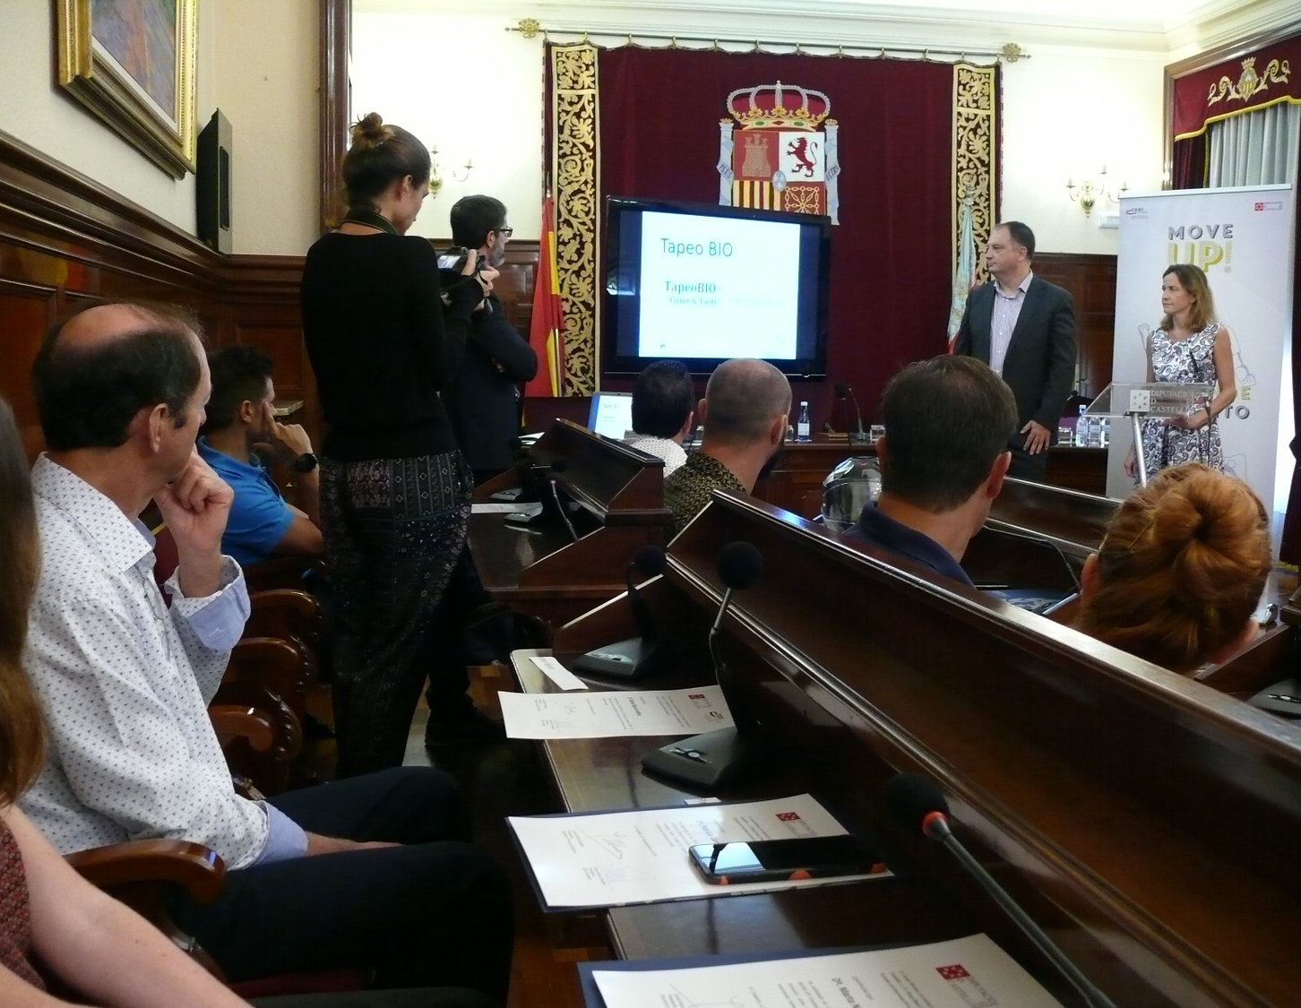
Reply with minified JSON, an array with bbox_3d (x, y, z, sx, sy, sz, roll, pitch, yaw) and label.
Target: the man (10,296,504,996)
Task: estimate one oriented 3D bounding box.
[{"bbox_3d":[-0.495,0.381,1.780,0.680,1.270,0.520,-1,6,-19],"label":"man"}]

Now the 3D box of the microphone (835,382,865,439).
[{"bbox_3d":[1.087,-0.505,7.382,0.180,0.300,0.150,6,8,40],"label":"microphone"}]

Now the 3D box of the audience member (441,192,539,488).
[{"bbox_3d":[-0.559,-0.116,4.380,0.400,1.732,0.500,-5,8,-42],"label":"audience member"}]

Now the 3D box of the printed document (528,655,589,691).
[{"bbox_3d":[-0.128,0.233,1.894,0.035,0.004,0.205,-1,6,-17],"label":"printed document"}]

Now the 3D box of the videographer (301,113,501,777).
[{"bbox_3d":[-0.496,0.060,2.858,0.430,1.690,0.500,4,7,32],"label":"videographer"}]

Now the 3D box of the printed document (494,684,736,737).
[{"bbox_3d":[-0.040,0.253,1.708,0.297,0.008,0.210,-1,6,-12],"label":"printed document"}]

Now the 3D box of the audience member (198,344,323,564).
[{"bbox_3d":[-0.818,0.234,3.371,0.740,1.233,0.500,-2,6,-22],"label":"audience member"}]

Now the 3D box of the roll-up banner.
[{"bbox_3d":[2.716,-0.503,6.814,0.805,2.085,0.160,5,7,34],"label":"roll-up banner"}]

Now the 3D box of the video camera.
[{"bbox_3d":[-0.415,-0.519,3.006,0.130,0.095,0.130,5,7,38],"label":"video camera"}]

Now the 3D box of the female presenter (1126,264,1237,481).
[{"bbox_3d":[2.335,-0.217,6.017,0.460,1.669,0.320,5,7,35],"label":"female presenter"}]

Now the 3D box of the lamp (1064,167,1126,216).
[{"bbox_3d":[2.787,-1.953,8.497,0.360,0.300,0.240,0,6,-10],"label":"lamp"}]

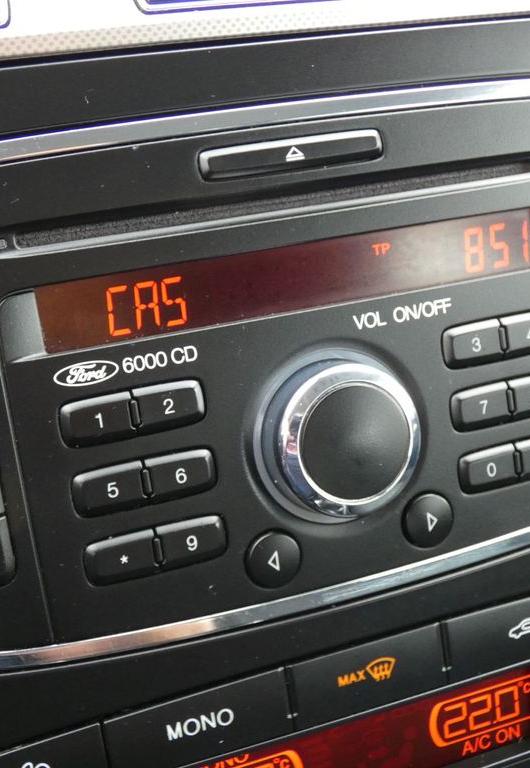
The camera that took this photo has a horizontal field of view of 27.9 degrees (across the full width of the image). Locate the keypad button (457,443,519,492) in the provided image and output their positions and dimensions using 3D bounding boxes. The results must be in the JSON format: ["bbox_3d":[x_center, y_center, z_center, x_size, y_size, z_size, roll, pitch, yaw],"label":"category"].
[{"bbox_3d":[0.055,0.021,0.261,0.016,0.011,0.003,-11,9,-18],"label":"keypad button"}]

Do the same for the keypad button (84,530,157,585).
[{"bbox_3d":[-0.031,0.039,0.232,0.016,0.011,0.003,-11,9,-18],"label":"keypad button"}]

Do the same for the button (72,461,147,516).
[{"bbox_3d":[-0.034,0.023,0.230,0.016,0.011,0.003,-11,9,-18],"label":"button"}]

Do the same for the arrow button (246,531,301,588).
[{"bbox_3d":[0.002,0.040,0.244,0.014,0.014,0.003,-11,9,-18],"label":"arrow button"}]

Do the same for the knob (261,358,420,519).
[{"bbox_3d":[0.019,0.013,0.242,0.037,0.037,0.012,-11,9,-18],"label":"knob"}]

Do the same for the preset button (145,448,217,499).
[{"bbox_3d":[-0.018,0.021,0.235,0.016,0.011,0.003,-11,9,-18],"label":"preset button"}]

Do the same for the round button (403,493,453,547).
[{"bbox_3d":[0.039,0.033,0.256,0.014,0.014,0.003,-11,9,-18],"label":"round button"}]

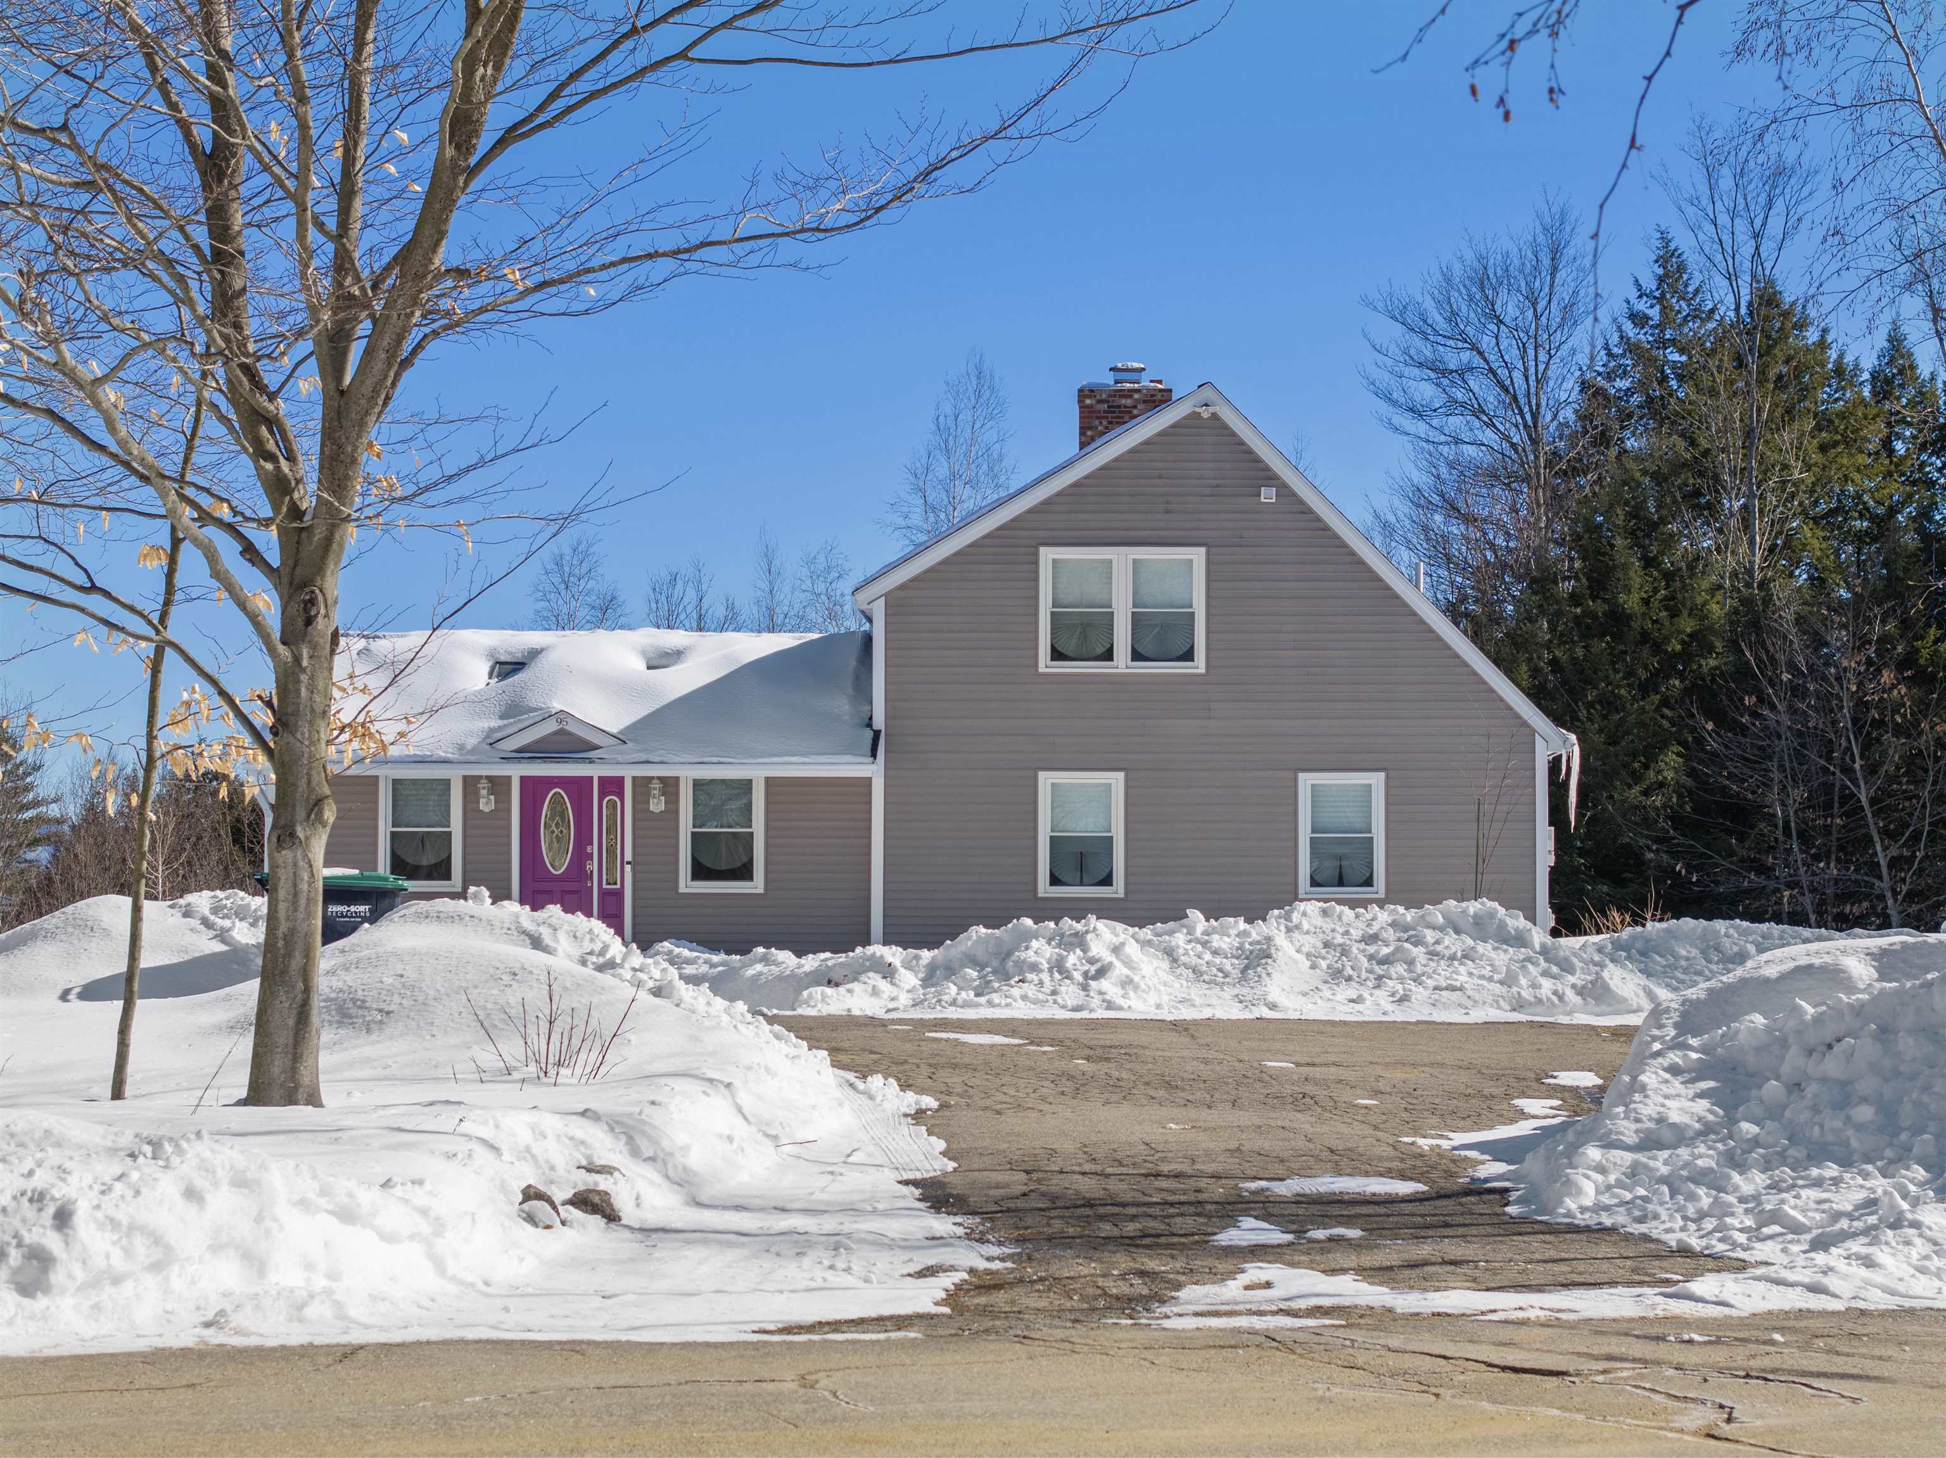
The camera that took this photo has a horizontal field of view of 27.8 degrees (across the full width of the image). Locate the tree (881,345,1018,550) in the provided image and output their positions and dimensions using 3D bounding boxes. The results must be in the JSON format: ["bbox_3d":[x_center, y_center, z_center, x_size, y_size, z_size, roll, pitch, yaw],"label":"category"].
[{"bbox_3d":[-0.364,-1.747,76.108,3.080,11.310,3.080,0,-2,0],"label":"tree"}]

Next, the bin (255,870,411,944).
[{"bbox_3d":[-4.093,1.459,25.064,0.870,1.120,0.700,0,-2,7],"label":"bin"}]

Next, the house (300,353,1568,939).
[{"bbox_3d":[-0.718,-0.795,51.659,15.900,7.600,9.000,0,-2,0],"label":"house"}]

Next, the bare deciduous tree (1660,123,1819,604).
[{"bbox_3d":[12.562,-3.214,64.153,2.770,13.460,2.770,0,-2,0],"label":"bare deciduous tree"}]

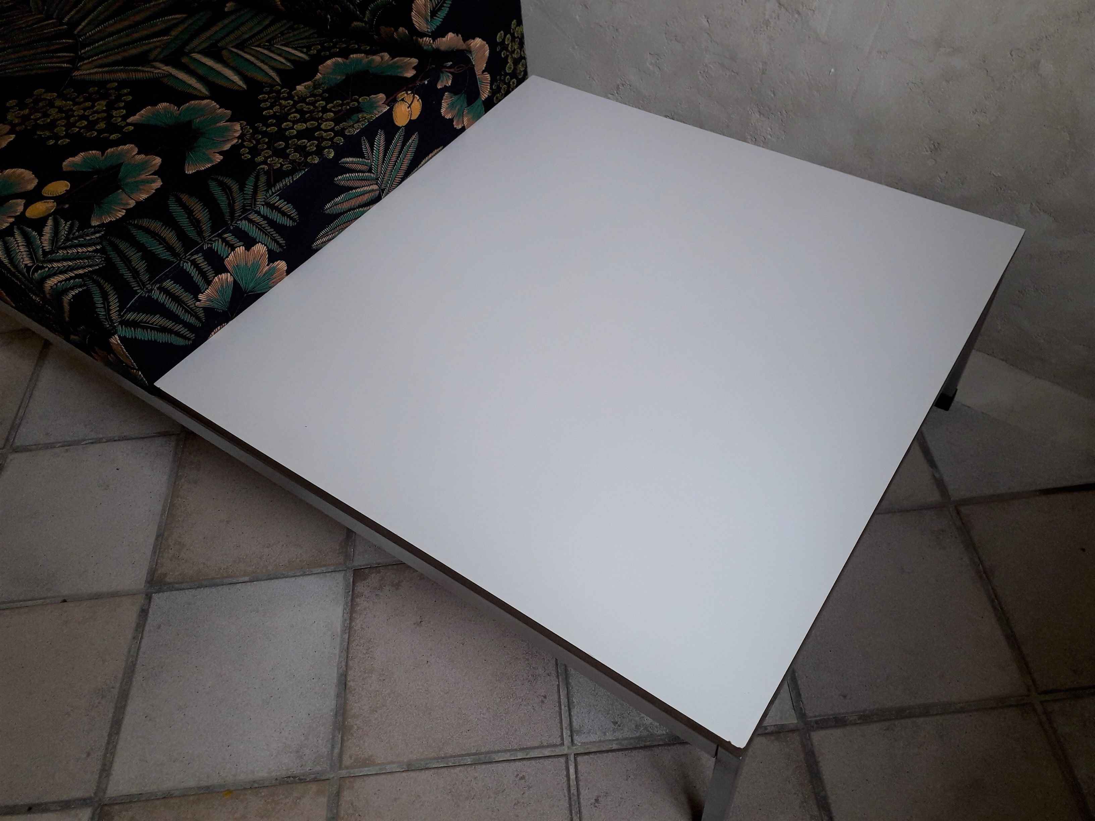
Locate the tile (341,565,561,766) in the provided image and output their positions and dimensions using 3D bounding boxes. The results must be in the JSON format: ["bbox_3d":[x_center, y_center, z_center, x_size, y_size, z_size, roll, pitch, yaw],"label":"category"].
[{"bbox_3d":[-0.137,0.347,1.229,0.298,0.010,0.296,-6,51,0],"label":"tile"}]

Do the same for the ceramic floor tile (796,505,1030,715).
[{"bbox_3d":[0.480,0.283,1.228,0.298,0.010,0.296,-6,51,0],"label":"ceramic floor tile"}]

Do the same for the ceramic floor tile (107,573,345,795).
[{"bbox_3d":[-0.448,0.383,1.227,0.298,0.010,0.296,-6,51,0],"label":"ceramic floor tile"}]

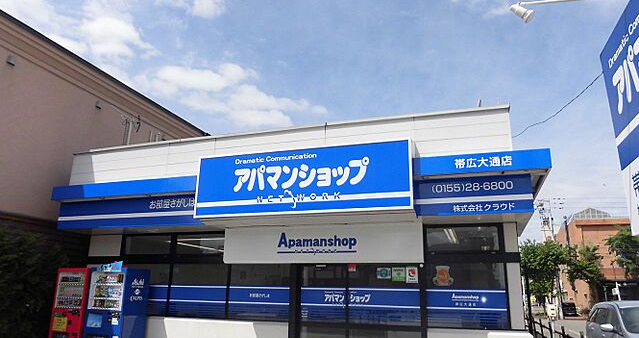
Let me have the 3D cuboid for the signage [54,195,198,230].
[{"bbox_3d":[-3.906,0.904,9.160,3.680,0.600,0.120,-4,-16,18],"label":"signage"}]

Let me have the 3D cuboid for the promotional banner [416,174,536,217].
[{"bbox_3d":[2.456,0.433,7.146,1.800,0.625,0.100,-4,-17,19],"label":"promotional banner"}]

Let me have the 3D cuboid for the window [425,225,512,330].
[{"bbox_3d":[2.492,1.830,7.575,1.332,1.705,0.100,-4,-17,19],"label":"window"}]

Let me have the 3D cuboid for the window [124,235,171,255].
[{"bbox_3d":[-3.804,1.693,9.847,1.290,0.460,0.100,-4,-16,18],"label":"window"}]

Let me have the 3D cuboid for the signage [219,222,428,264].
[{"bbox_3d":[-0.040,1.430,8.407,3.940,0.710,0.140,-4,-16,18],"label":"signage"}]

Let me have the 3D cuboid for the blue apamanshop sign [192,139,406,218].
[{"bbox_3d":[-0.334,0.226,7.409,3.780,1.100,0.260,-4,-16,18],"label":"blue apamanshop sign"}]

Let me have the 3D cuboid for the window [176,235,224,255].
[{"bbox_3d":[-2.493,1.601,9.411,1.260,0.450,0.100,-4,-16,18],"label":"window"}]

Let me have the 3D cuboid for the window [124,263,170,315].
[{"bbox_3d":[-3.804,2.611,9.643,1.291,1.090,0.100,-4,-17,19],"label":"window"}]

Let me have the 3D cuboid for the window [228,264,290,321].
[{"bbox_3d":[-1.193,2.411,8.749,1.387,1.078,0.100,-4,-17,19],"label":"window"}]

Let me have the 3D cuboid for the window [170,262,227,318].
[{"bbox_3d":[-2.489,2.516,9.155,1.360,1.050,0.100,-4,-16,18],"label":"window"}]

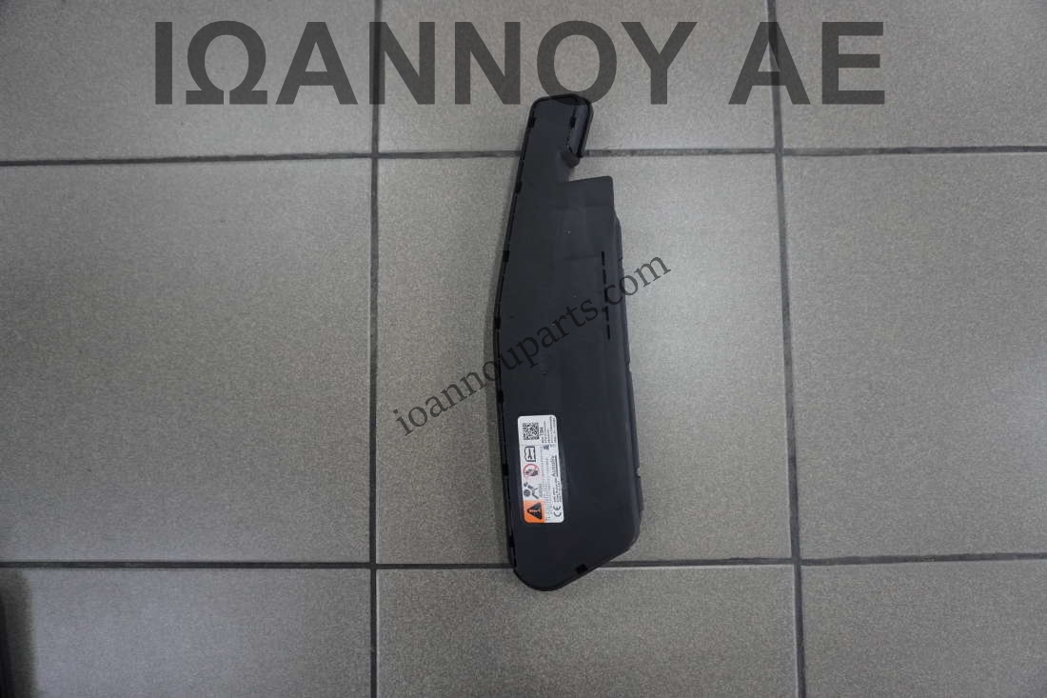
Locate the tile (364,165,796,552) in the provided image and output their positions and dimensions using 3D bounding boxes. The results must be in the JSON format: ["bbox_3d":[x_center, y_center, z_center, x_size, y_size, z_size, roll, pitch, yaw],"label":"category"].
[{"bbox_3d":[0.047,0.005,0.577,0.333,0.009,0.333,-1,86,0],"label":"tile"}]

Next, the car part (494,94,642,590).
[{"bbox_3d":[0.031,-0.010,0.553,0.106,0.042,0.388,-4,86,0],"label":"car part"}]

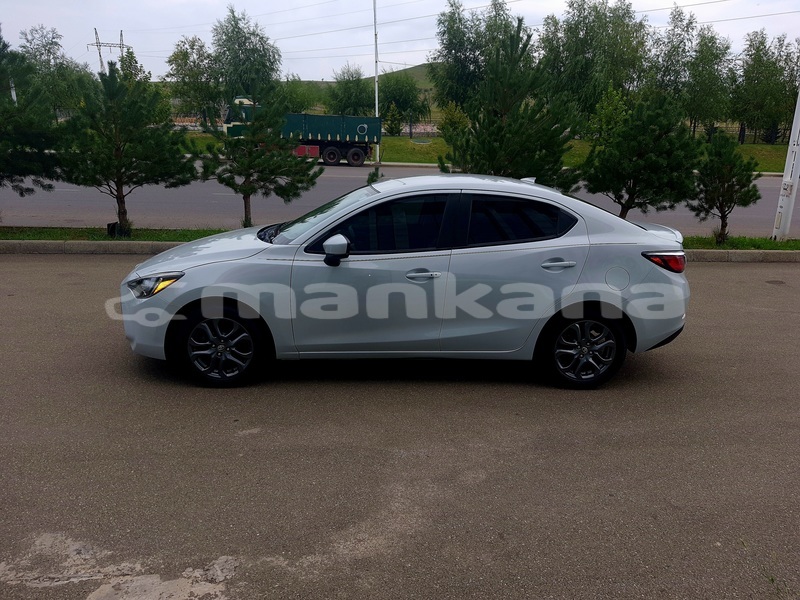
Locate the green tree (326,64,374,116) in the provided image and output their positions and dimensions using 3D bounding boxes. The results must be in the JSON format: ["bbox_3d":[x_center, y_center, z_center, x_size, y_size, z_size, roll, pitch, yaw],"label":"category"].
[{"bbox_3d":[-3.734,-15.035,44.614,3.400,4.860,3.230,0,15,0],"label":"green tree"}]

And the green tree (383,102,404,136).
[{"bbox_3d":[-0.461,-12.798,42.635,1.560,2.310,1.480,0,15,0],"label":"green tree"}]

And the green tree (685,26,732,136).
[{"bbox_3d":[21.319,-14.954,41.562,3.320,7.310,3.150,0,15,0],"label":"green tree"}]

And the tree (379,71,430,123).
[{"bbox_3d":[0.265,-15.256,45.572,3.790,4.030,3.680,0,16,0],"label":"tree"}]

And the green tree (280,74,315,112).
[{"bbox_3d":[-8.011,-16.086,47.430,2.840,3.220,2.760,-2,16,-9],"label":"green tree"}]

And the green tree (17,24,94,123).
[{"bbox_3d":[-23.744,-15.333,41.436,5.380,6.750,5.220,-8,18,-27],"label":"green tree"}]

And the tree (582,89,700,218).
[{"bbox_3d":[3.677,-1.998,9.196,1.780,2.230,1.730,6,17,20],"label":"tree"}]

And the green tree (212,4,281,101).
[{"bbox_3d":[-11.061,-16.724,43.626,4.900,8.640,4.660,0,15,0],"label":"green tree"}]

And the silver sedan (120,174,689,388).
[{"bbox_3d":[0.038,-0.274,4.918,4.340,1.470,1.720,0,15,1],"label":"silver sedan"}]

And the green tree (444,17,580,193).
[{"bbox_3d":[1.599,-2.441,8.873,2.010,3.150,1.910,0,15,0],"label":"green tree"}]

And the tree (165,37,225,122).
[{"bbox_3d":[-14.737,-15.571,43.416,4.180,6.680,3.970,0,15,0],"label":"tree"}]

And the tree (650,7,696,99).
[{"bbox_3d":[18.800,-15.416,41.340,3.160,8.720,3.070,7,17,22],"label":"tree"}]

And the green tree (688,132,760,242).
[{"bbox_3d":[4.963,-1.705,9.225,1.100,1.730,1.070,9,18,27],"label":"green tree"}]

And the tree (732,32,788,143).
[{"bbox_3d":[24.843,-14.634,41.550,4.000,7.370,3.880,9,18,28],"label":"tree"}]

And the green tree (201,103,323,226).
[{"bbox_3d":[-2.098,-1.971,9.202,1.890,2.060,1.800,0,15,0],"label":"green tree"}]

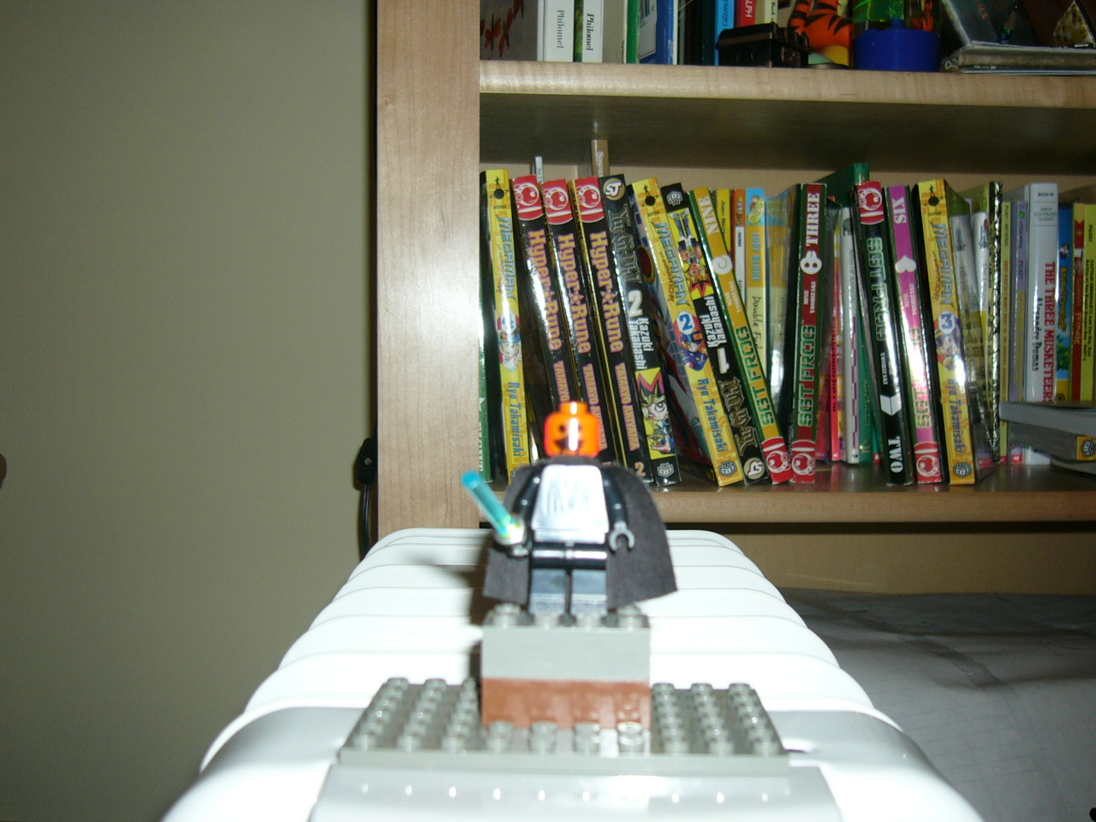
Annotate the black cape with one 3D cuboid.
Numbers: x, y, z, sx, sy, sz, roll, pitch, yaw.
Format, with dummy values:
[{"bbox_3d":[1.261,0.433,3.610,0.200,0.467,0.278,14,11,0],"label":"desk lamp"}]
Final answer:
[{"bbox_3d":[0.007,0.025,0.246,0.039,0.032,0.015,0,0,2],"label":"black cape"}]

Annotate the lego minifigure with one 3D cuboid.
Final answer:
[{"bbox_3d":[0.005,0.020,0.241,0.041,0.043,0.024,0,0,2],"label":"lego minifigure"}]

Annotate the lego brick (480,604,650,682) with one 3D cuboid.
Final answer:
[{"bbox_3d":[0.004,0.045,0.237,0.032,0.011,0.016,0,0,2],"label":"lego brick"}]

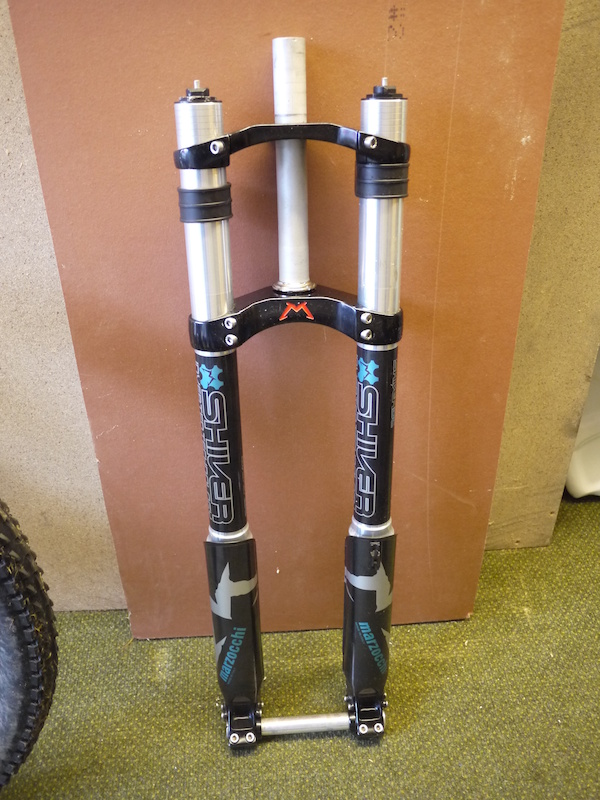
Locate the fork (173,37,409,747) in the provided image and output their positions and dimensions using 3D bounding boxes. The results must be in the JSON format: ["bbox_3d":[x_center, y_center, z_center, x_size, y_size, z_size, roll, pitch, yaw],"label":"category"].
[{"bbox_3d":[-0.001,0.048,0.710,0.215,0.795,0.105,-2,21,-3],"label":"fork"}]

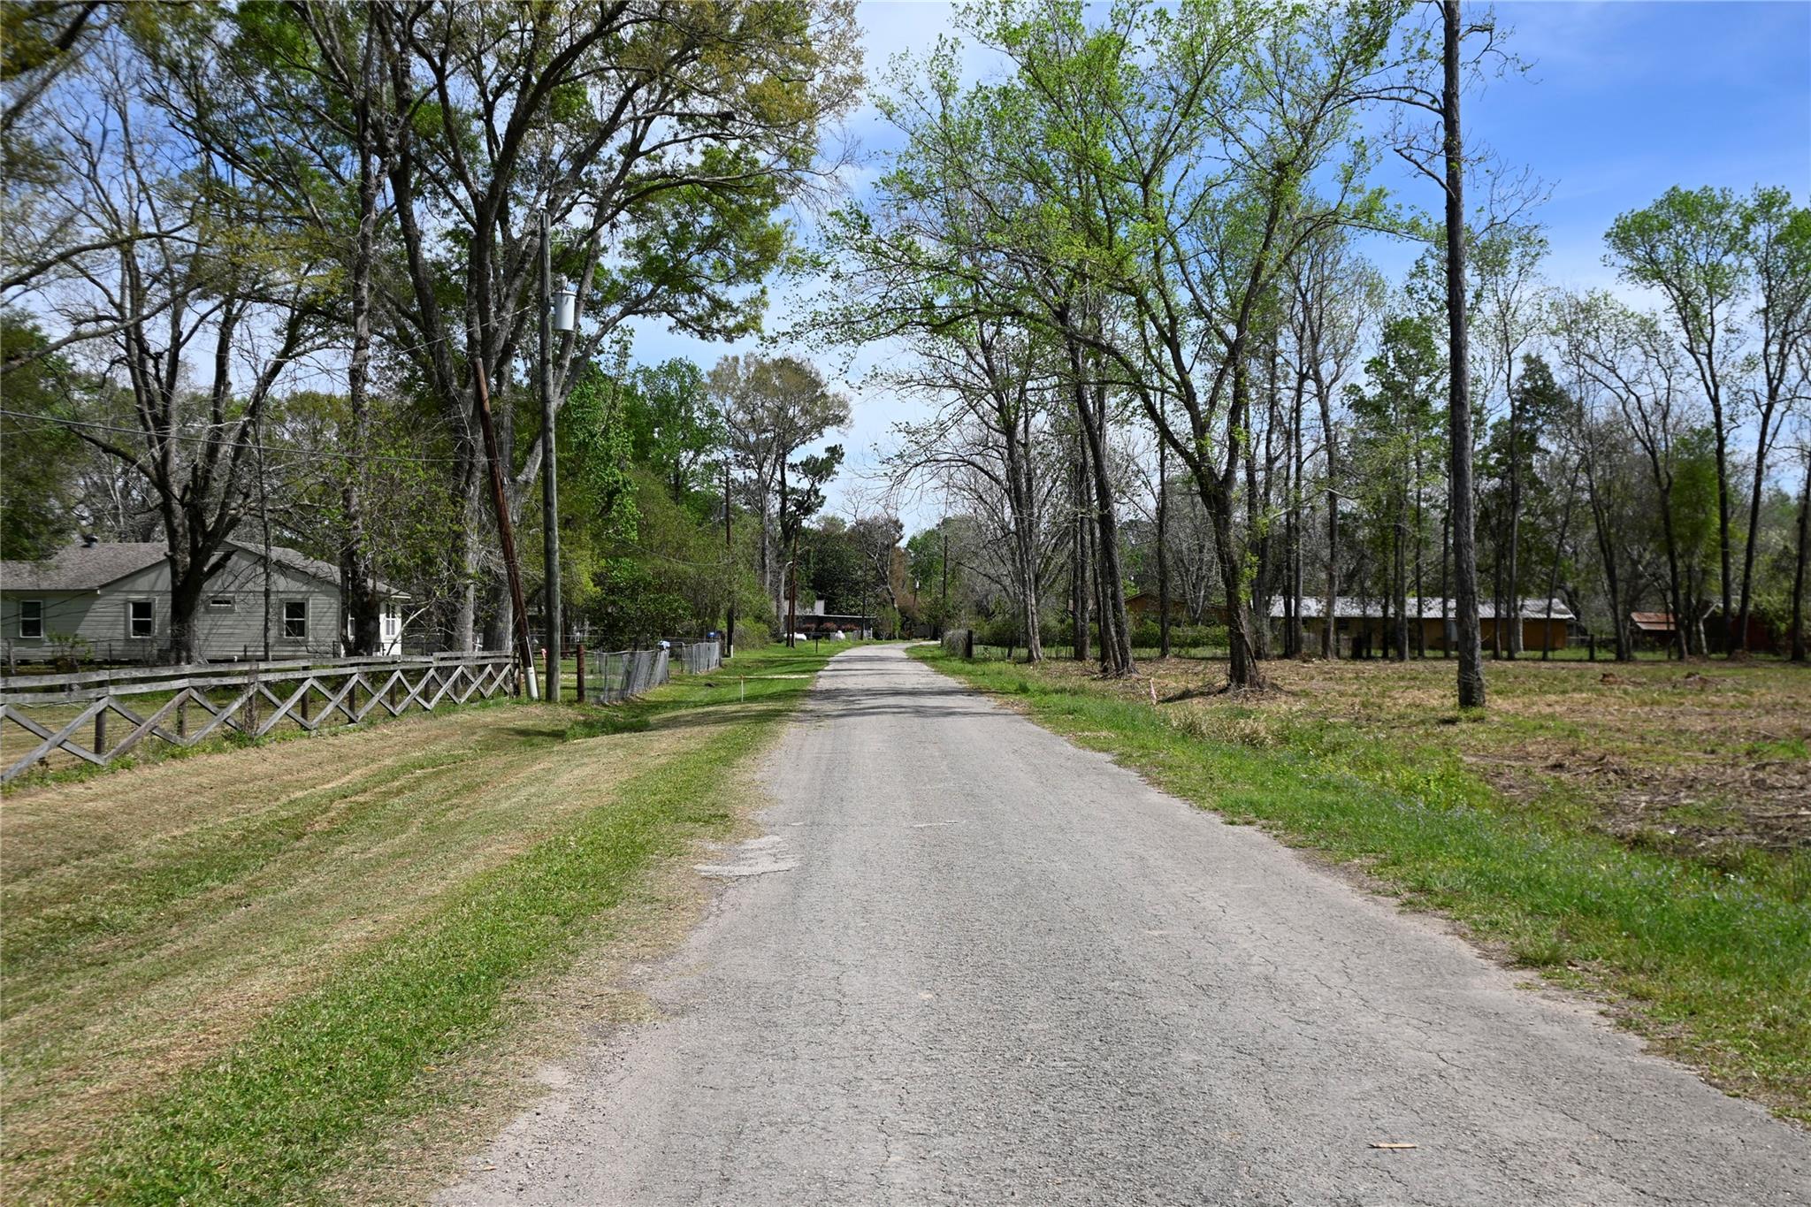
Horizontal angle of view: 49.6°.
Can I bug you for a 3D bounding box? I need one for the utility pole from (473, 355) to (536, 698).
[{"bbox_3d":[-8.288,-1.582,40.536,0.250,7.170,0.250,-9,-1,0],"label":"utility pole"}]

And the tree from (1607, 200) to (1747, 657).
[{"bbox_3d":[35.417,-8.367,90.109,6.700,21.670,6.300,0,-1,0],"label":"tree"}]

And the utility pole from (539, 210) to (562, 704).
[{"bbox_3d":[-7.178,-2.960,39.550,0.290,9.970,0.290,-1,-1,0],"label":"utility pole"}]

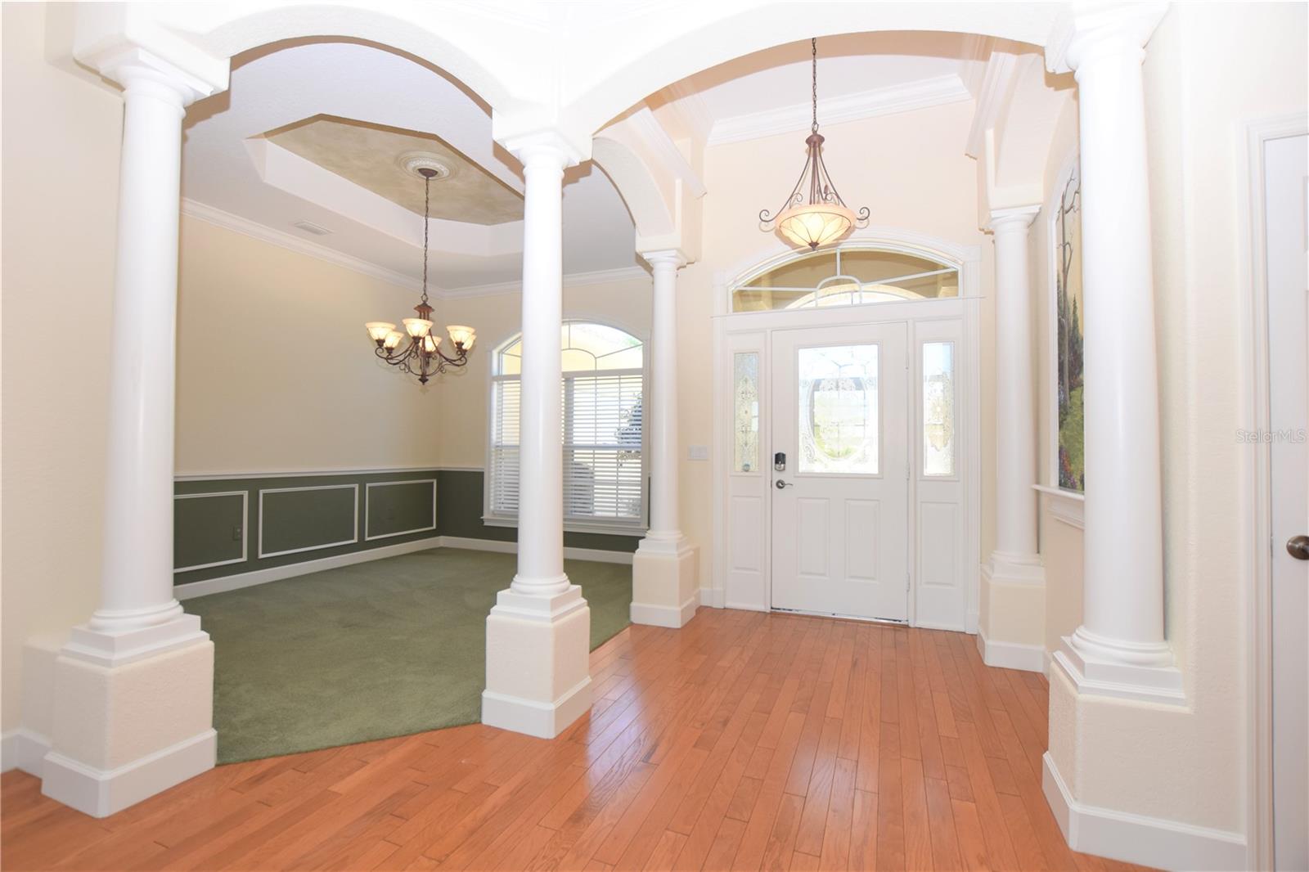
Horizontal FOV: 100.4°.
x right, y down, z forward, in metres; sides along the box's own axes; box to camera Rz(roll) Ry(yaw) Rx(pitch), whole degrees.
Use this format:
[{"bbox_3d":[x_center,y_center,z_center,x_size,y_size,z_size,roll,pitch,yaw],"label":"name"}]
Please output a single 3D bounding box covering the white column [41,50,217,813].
[{"bbox_3d":[-1.818,-0.057,1.945,0.365,2.520,0.330,0,-1,21],"label":"white column"}]

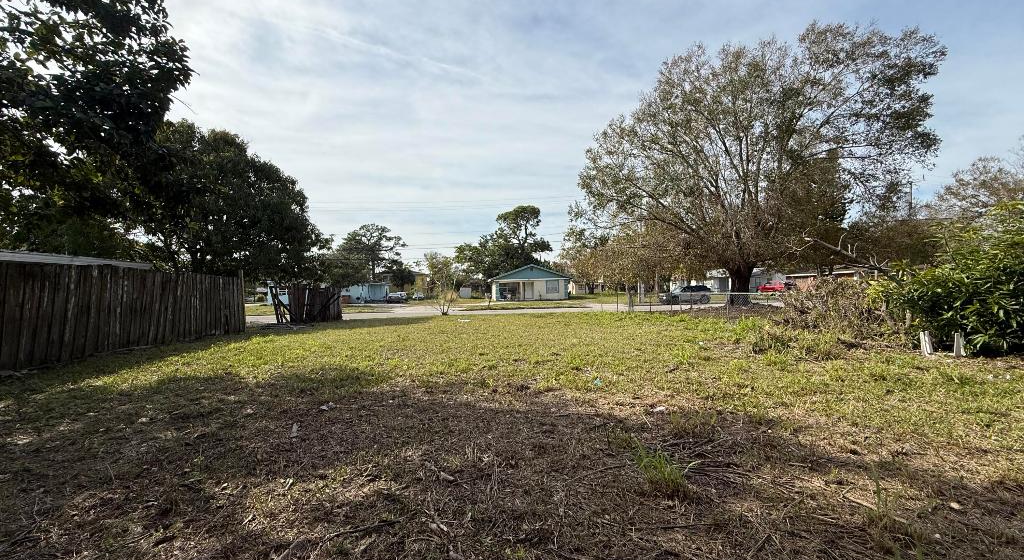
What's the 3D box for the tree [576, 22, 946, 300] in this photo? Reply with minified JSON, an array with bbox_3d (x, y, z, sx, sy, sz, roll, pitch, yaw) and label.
[{"bbox_3d":[14.639,-6.637,26.300,18.800,16.200,17.500,-1,-1,0],"label":"tree"}]

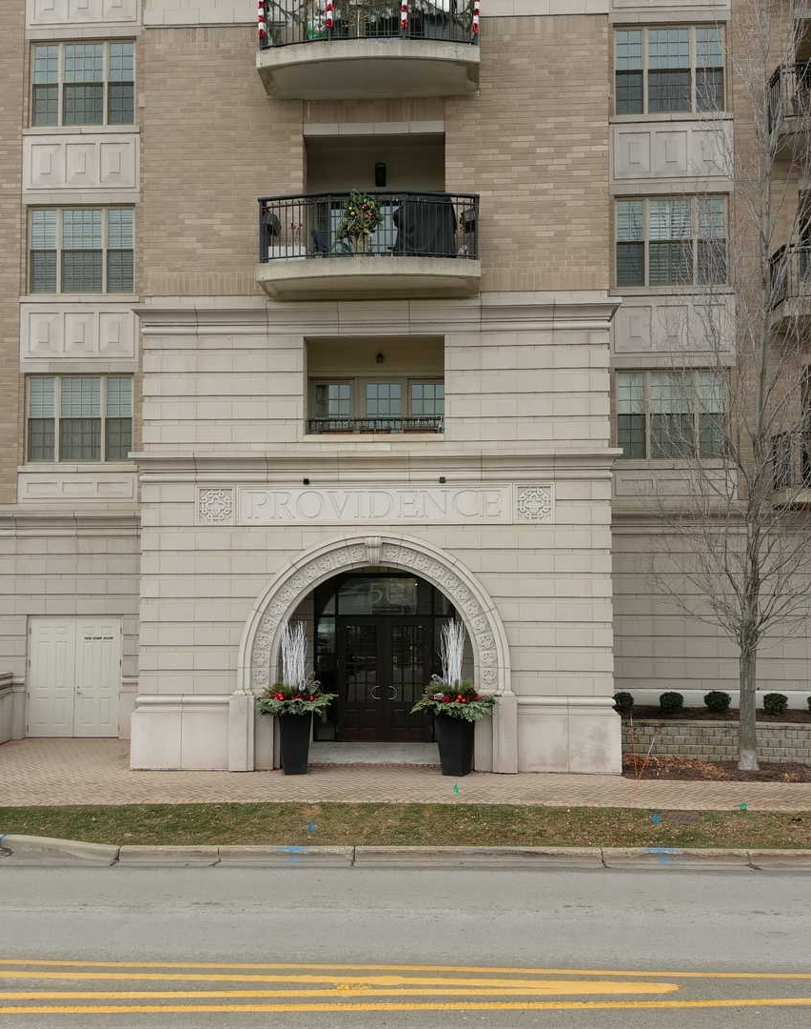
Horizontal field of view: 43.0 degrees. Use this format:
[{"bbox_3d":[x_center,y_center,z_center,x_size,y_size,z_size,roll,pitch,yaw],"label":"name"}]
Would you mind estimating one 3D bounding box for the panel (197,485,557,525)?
[{"bbox_3d":[-0.511,-0.164,17.531,6.130,0.670,0.100,0,-3,3],"label":"panel"}]

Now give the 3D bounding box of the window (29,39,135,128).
[{"bbox_3d":[-6.665,-8.888,21.280,2.187,1.809,0.180,0,-3,3],"label":"window"}]

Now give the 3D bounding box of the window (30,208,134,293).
[{"bbox_3d":[-6.641,-5.421,21.115,2.181,1.792,0.180,0,-3,3],"label":"window"}]

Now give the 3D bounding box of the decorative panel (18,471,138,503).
[{"bbox_3d":[-6.554,-0.547,20.615,2.440,0.640,0.120,0,-3,3],"label":"decorative panel"}]

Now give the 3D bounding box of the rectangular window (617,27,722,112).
[{"bbox_3d":[5.314,-8.916,20.682,2.180,1.810,0.150,0,-2,3],"label":"rectangular window"}]

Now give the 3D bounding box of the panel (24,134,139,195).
[{"bbox_3d":[-6.592,-7.119,20.958,2.410,1.250,0.120,0,-3,3],"label":"panel"}]

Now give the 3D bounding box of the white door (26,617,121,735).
[{"bbox_3d":[-6.561,3.222,20.439,1.930,2.380,0.120,0,-3,3],"label":"white door"}]

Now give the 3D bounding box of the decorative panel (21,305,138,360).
[{"bbox_3d":[-6.655,-3.693,20.996,2.450,1.210,0.130,0,-2,3],"label":"decorative panel"}]

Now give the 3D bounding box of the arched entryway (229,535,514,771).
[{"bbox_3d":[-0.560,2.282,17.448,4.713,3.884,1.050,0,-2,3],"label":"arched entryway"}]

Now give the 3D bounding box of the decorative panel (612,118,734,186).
[{"bbox_3d":[5.307,-7.208,20.510,2.400,1.280,0.130,0,-2,3],"label":"decorative panel"}]

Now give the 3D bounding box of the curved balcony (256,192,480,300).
[{"bbox_3d":[-0.568,-4.330,16.736,3.570,1.428,1.270,0,-2,3],"label":"curved balcony"}]

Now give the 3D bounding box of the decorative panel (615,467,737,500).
[{"bbox_3d":[5.256,-0.592,20.152,2.455,0.599,0.140,0,-3,3],"label":"decorative panel"}]

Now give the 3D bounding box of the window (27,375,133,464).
[{"bbox_3d":[-6.647,-1.956,21.022,2.200,1.810,0.150,0,-2,3],"label":"window"}]

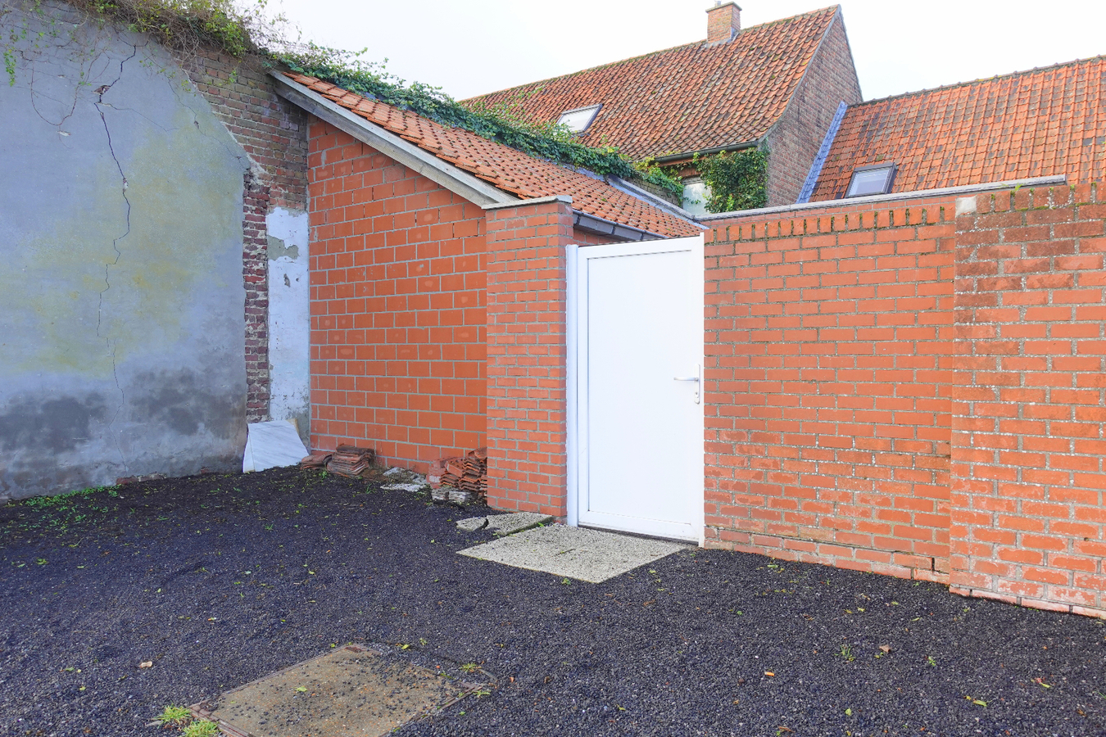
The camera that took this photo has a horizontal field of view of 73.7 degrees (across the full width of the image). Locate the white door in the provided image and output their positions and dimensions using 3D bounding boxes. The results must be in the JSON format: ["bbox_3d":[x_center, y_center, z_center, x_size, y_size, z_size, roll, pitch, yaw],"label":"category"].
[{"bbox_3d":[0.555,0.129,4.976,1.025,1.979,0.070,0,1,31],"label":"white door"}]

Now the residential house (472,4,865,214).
[{"bbox_3d":[1.299,-3.642,19.323,12.000,9.063,7.600,1,1,38],"label":"residential house"}]

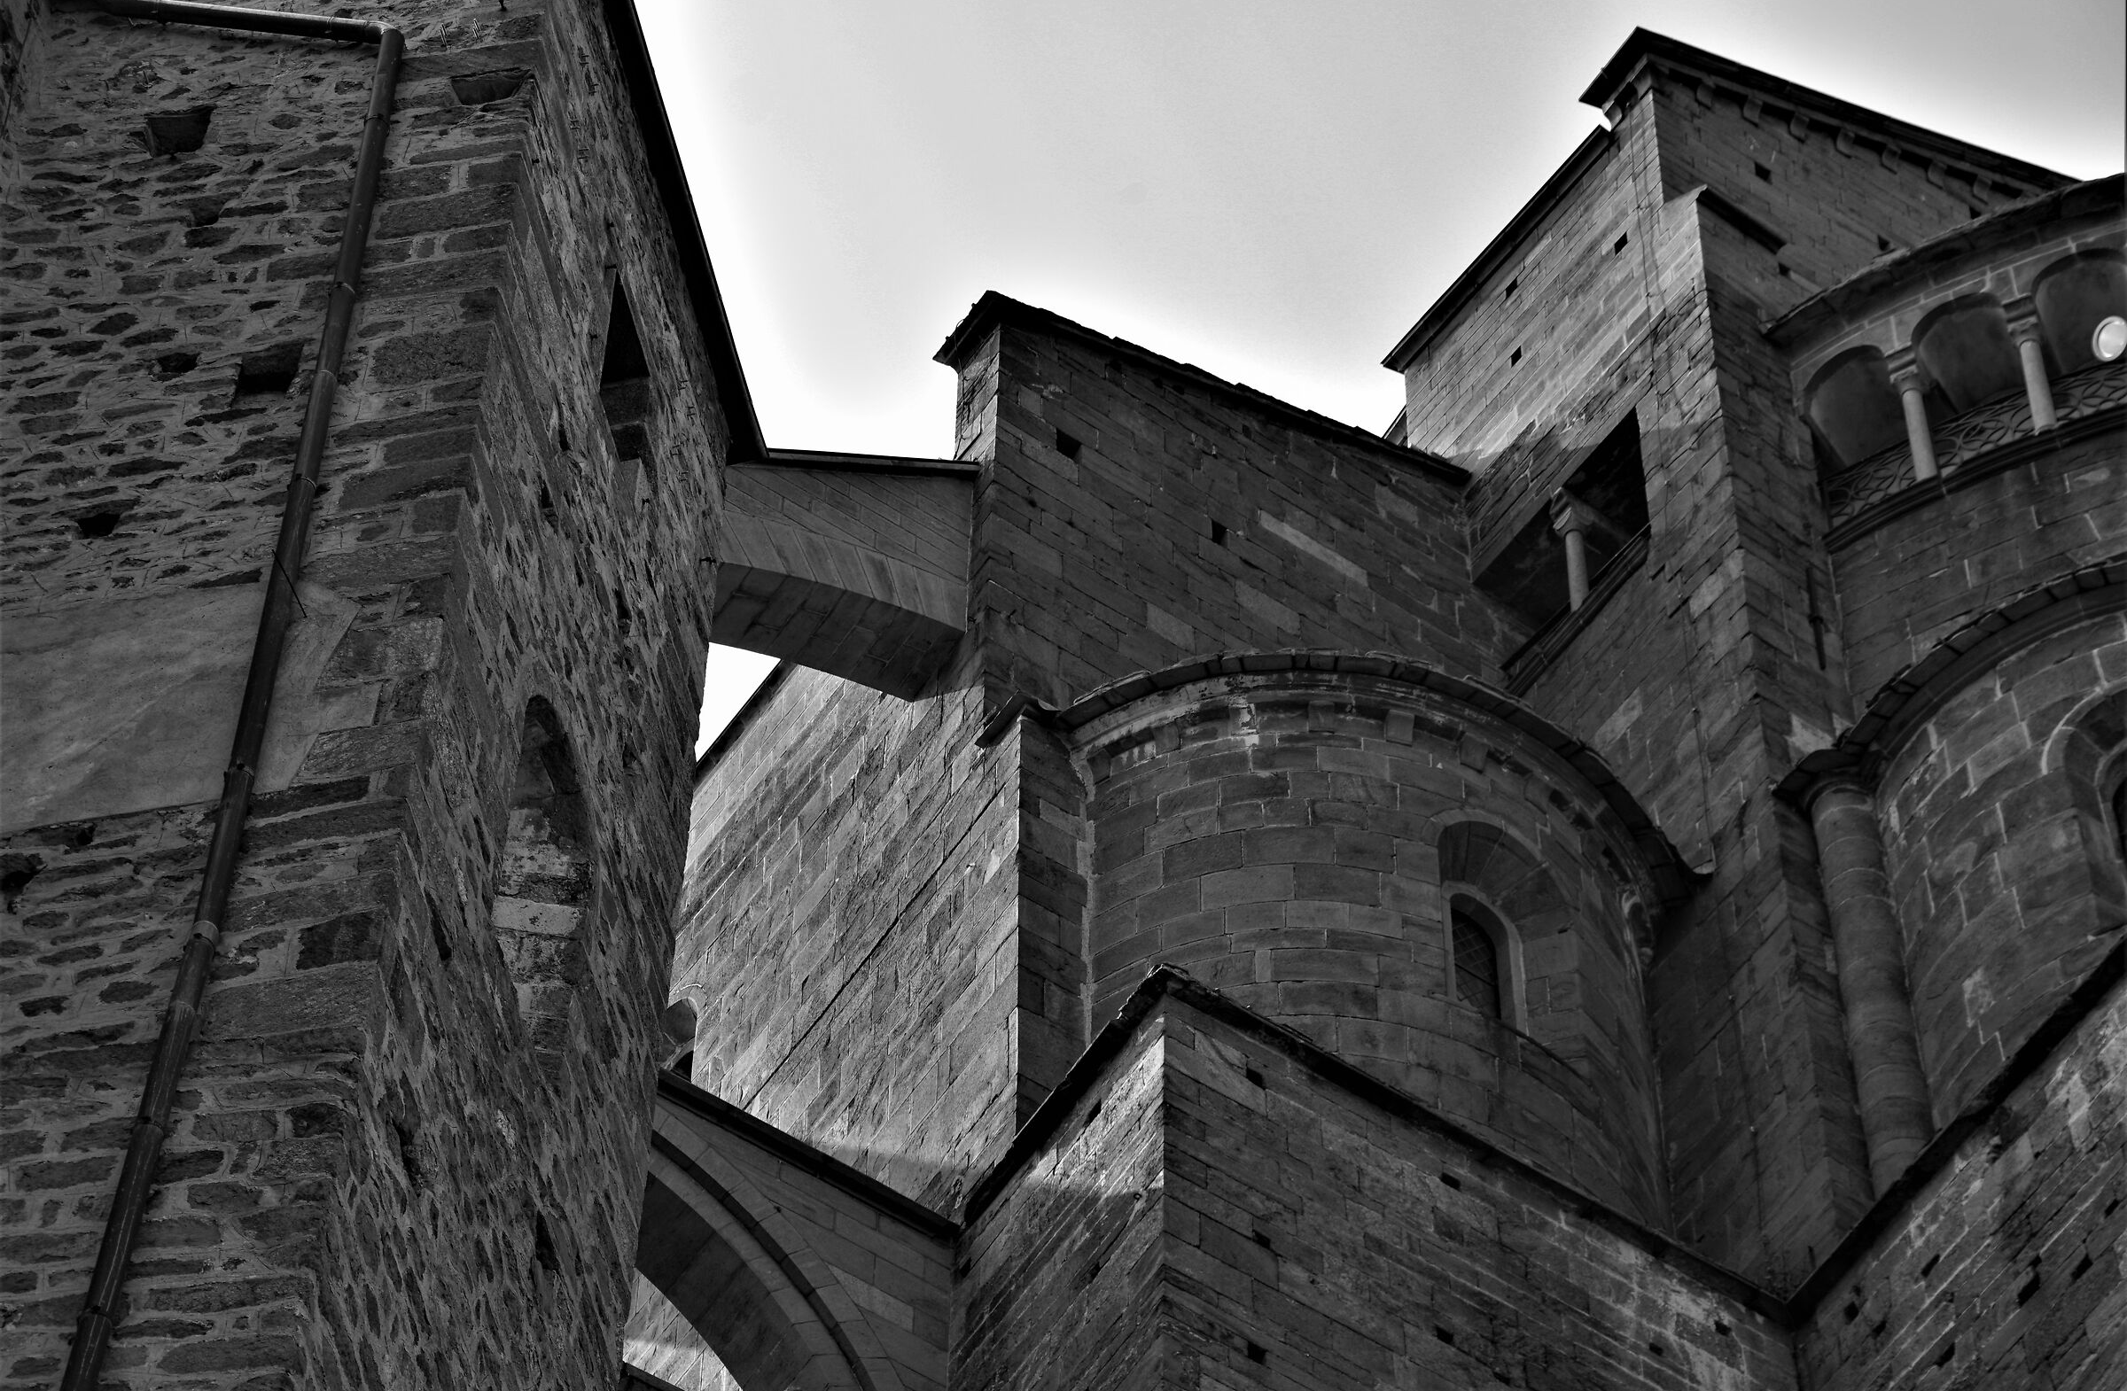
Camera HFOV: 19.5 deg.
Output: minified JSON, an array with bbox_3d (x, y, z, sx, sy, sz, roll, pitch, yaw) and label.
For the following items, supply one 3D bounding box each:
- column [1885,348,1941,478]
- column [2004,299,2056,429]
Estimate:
[{"bbox_3d":[6.292,-1.985,45.623,0.260,1.726,0.270,-27,-60,19],"label":"column"},{"bbox_3d":[7.111,-2.340,45.363,0.260,1.724,0.270,-18,-57,13],"label":"column"}]

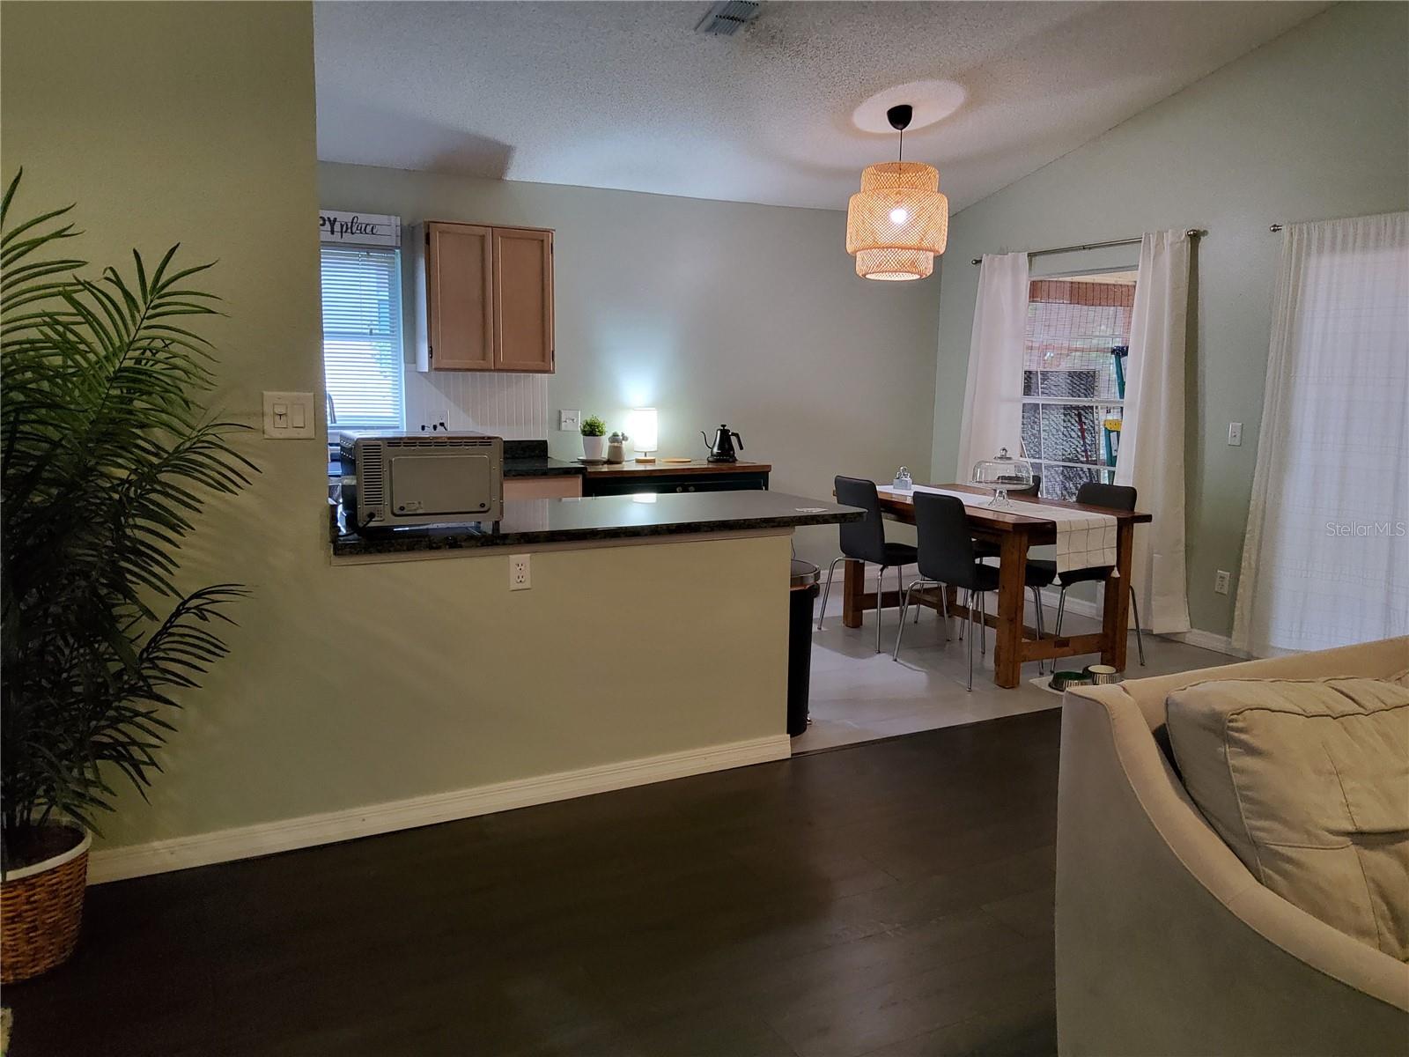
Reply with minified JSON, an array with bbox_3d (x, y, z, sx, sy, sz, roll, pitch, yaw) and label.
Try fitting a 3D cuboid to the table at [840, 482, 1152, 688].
[{"bbox_3d":[1.426,0.240,5.549,0.835,0.766,1.442,-4,9,-27],"label":"table"}]

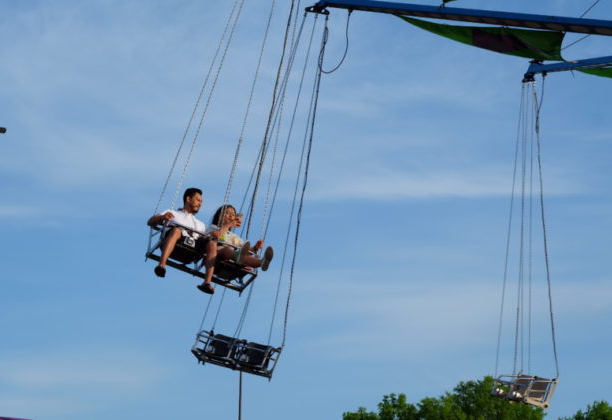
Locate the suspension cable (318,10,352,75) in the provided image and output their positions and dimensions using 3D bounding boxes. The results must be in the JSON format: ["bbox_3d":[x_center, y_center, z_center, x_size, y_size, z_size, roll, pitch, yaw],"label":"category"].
[{"bbox_3d":[0.409,-2.382,20.900,0.460,0.910,0.160,-3,-12,18],"label":"suspension cable"}]

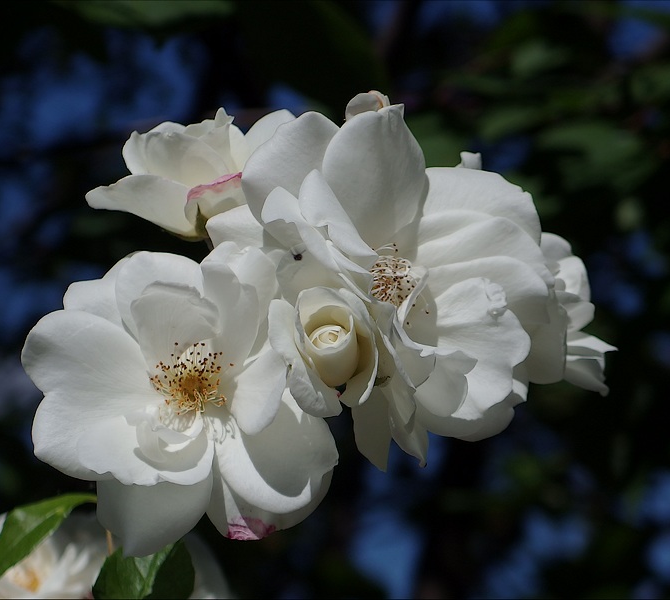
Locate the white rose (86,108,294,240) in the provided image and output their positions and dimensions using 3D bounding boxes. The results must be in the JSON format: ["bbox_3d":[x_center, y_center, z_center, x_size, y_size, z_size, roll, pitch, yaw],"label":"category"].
[{"bbox_3d":[-0.038,-0.034,0.700,0.056,0.042,0.048,-2,-28,22],"label":"white rose"}]

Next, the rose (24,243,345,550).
[{"bbox_3d":[-0.040,0.025,0.665,0.081,0.080,0.048,0,-18,5],"label":"rose"}]

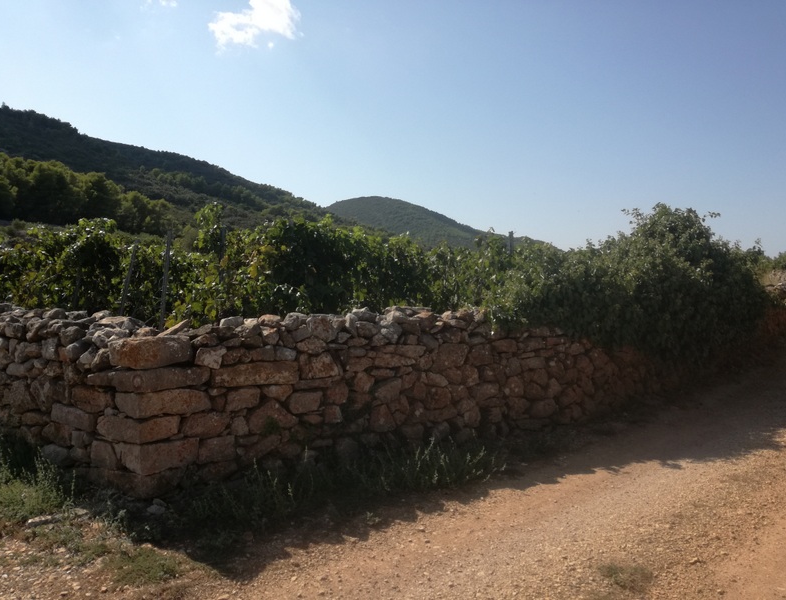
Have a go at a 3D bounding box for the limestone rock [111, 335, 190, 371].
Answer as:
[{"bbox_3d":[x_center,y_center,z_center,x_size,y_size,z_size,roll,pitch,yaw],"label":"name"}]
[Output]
[{"bbox_3d":[-1.940,0.412,5.000,0.540,0.230,0.370,0,0,-38],"label":"limestone rock"}]

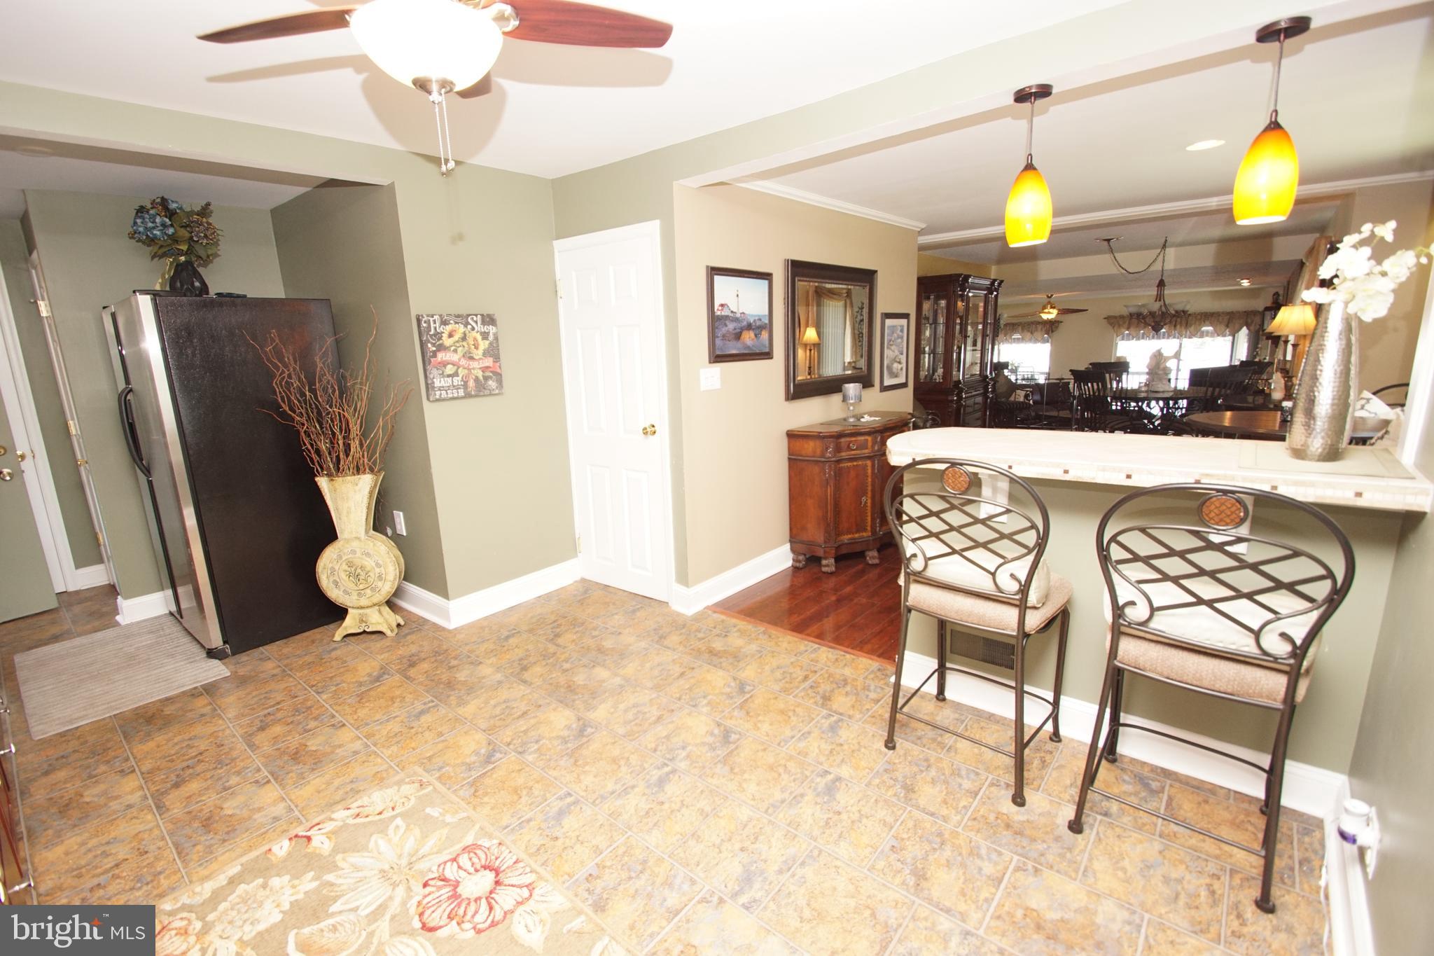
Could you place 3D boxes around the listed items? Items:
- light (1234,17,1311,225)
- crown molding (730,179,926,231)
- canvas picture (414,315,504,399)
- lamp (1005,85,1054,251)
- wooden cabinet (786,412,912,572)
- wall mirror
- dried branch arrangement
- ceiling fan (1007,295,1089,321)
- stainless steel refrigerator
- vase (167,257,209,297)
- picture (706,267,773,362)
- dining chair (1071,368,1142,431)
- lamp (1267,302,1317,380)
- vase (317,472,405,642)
[{"bbox_3d":[1.505,-0.954,1.629,0.138,0.490,0.138,9,16,40],"label":"light"},{"bbox_3d":[0.814,-1.775,3.883,0.062,0.065,2.520,9,17,41],"label":"crown molding"},{"bbox_3d":[-1.319,-0.630,3.104,0.035,0.420,0.410,9,17,41],"label":"canvas picture"},{"bbox_3d":[1.037,-1.022,1.990,0.138,0.480,0.138,9,16,40],"label":"lamp"},{"bbox_3d":[1.029,0.076,4.206,0.400,0.932,1.280,10,17,42],"label":"wooden cabinet"},{"bbox_3d":[0.795,-0.992,4.026,0.050,0.825,1.080,10,17,42],"label":"wall mirror"},{"bbox_3d":[-1.913,-0.417,2.989,0.570,0.850,0.450,-3,12,-6],"label":"dried branch arrangement"},{"bbox_3d":[5.883,-3.012,10.600,1.270,0.450,1.270,5,14,30],"label":"ceiling fan"},{"bbox_3d":[-2.635,-0.060,3.335,0.917,1.760,0.800,8,16,37],"label":"stainless steel refrigerator"},{"bbox_3d":[-2.584,-0.969,2.919,0.160,0.210,0.160,8,16,37],"label":"vase"},{"bbox_3d":[0.140,-0.904,3.343,0.030,0.485,0.535,10,17,42],"label":"picture"},{"bbox_3d":[4.167,-0.612,6.422,0.540,1.060,0.470,-5,13,-15],"label":"dining chair"},{"bbox_3d":[4.849,-1.093,5.066,0.340,0.750,0.340,8,16,39],"label":"lamp"},{"bbox_3d":[-1.891,0.413,3.163,0.405,0.870,0.165,-3,12,-6],"label":"vase"}]

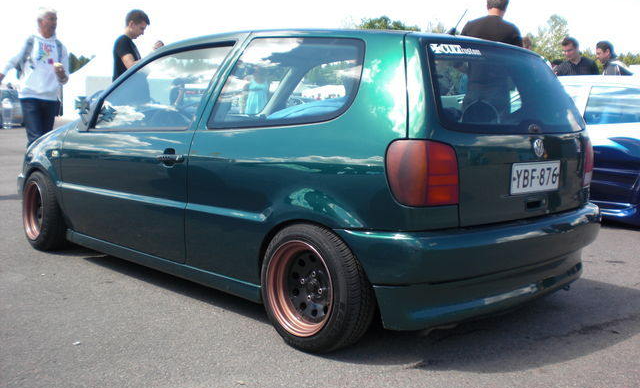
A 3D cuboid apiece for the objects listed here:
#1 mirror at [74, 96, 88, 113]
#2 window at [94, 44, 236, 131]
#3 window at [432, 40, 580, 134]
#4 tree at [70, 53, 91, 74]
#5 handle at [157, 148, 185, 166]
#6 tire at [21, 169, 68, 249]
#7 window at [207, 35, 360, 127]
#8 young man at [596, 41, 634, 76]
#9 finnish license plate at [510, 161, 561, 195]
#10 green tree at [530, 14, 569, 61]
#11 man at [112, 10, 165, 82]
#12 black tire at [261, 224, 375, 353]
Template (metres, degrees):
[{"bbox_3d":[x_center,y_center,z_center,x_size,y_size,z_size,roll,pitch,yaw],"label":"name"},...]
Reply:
[{"bbox_3d":[-1.304,-0.484,3.844,0.040,0.095,0.090,8,9,44],"label":"mirror"},{"bbox_3d":[-0.811,-0.518,3.497,1.040,0.440,0.050,8,-8,44],"label":"window"},{"bbox_3d":[0.797,-0.425,2.876,1.150,0.385,0.080,-4,-17,-45],"label":"window"},{"bbox_3d":[-32.628,-15.475,95.450,3.600,7.370,3.600,2,7,0],"label":"tree"},{"bbox_3d":[-0.693,-0.164,3.215,0.205,0.080,0.045,8,9,44],"label":"handle"},{"bbox_3d":[-1.718,0.102,4.425,0.180,0.485,0.485,-3,8,-40],"label":"tire"},{"bbox_3d":[-0.145,-0.451,2.878,0.800,0.430,0.080,8,-9,43],"label":"window"},{"bbox_3d":[3.045,-0.739,7.455,0.420,1.730,0.520,-1,8,-22],"label":"young man"},{"bbox_3d":[0.875,-0.065,2.827,0.015,0.118,0.397,8,9,44],"label":"finnish license plate"},{"bbox_3d":[18.812,-10.202,58.547,3.800,8.970,3.800,2,7,0],"label":"green tree"},{"bbox_3d":[-1.563,-0.701,6.055,0.480,1.720,0.500,3,7,7],"label":"man"},{"bbox_3d":[-0.012,0.367,2.781,0.490,0.490,0.195,8,7,43],"label":"black tire"}]

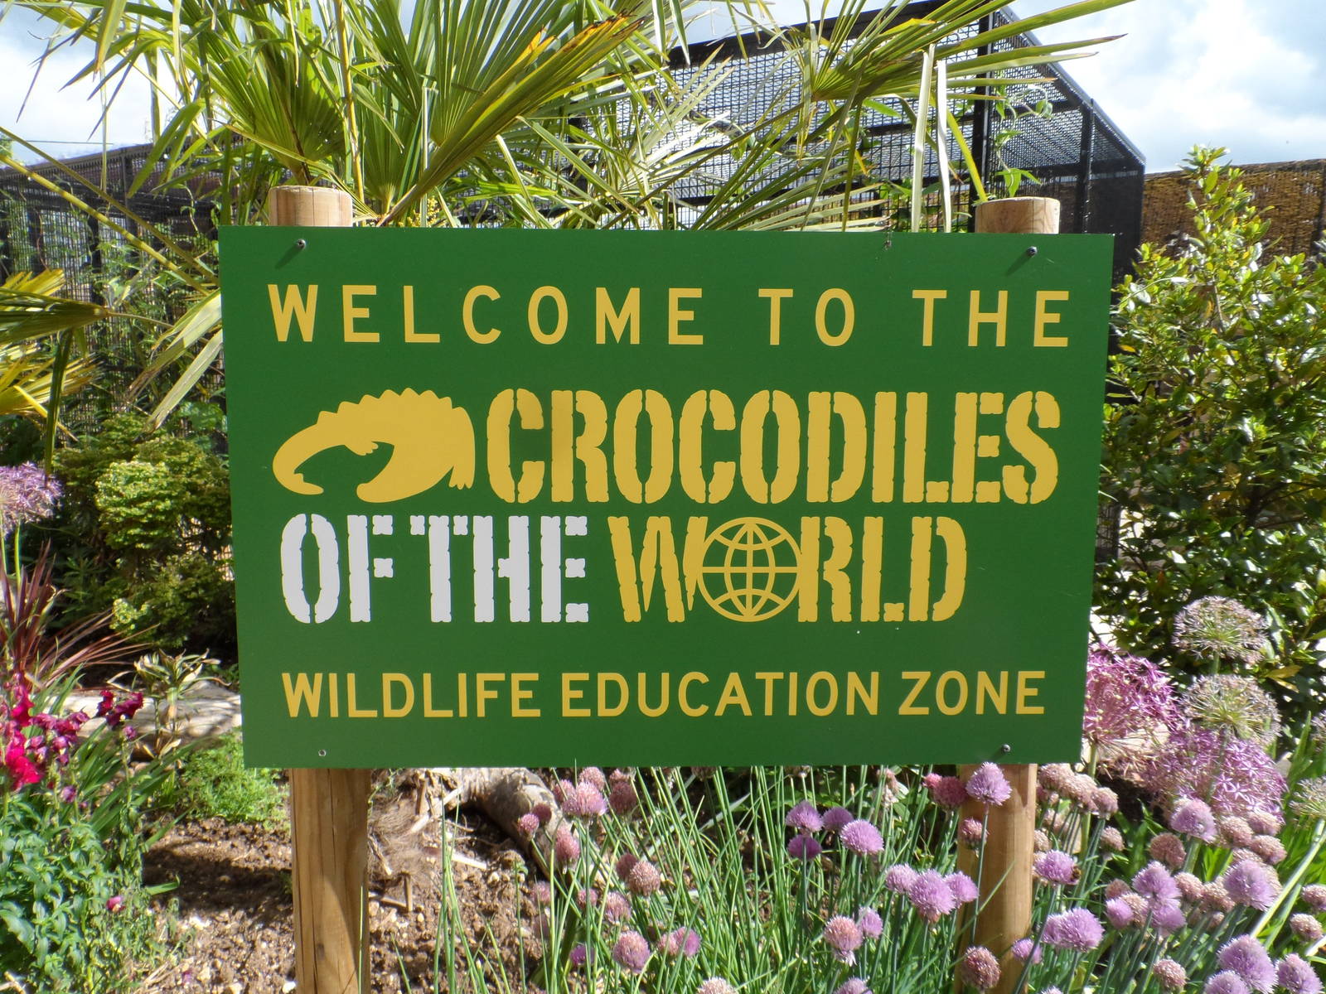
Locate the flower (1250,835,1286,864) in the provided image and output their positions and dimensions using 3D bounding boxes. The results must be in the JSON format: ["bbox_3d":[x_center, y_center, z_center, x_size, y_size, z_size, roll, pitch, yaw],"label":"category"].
[{"bbox_3d":[0.526,0.307,0.800,0.029,0.025,0.029,0,6,0],"label":"flower"}]

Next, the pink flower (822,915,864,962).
[{"bbox_3d":[0.135,0.332,0.690,0.030,0.033,0.030,0,6,0],"label":"pink flower"}]

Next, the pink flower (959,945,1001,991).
[{"bbox_3d":[0.298,0.445,0.867,0.038,0.040,0.038,0,6,0],"label":"pink flower"}]

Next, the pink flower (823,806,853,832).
[{"bbox_3d":[0.164,0.302,0.860,0.029,0.026,0.029,0,6,0],"label":"pink flower"}]

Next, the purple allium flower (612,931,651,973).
[{"bbox_3d":[-0.023,0.337,0.680,0.028,0.030,0.028,0,6,0],"label":"purple allium flower"}]

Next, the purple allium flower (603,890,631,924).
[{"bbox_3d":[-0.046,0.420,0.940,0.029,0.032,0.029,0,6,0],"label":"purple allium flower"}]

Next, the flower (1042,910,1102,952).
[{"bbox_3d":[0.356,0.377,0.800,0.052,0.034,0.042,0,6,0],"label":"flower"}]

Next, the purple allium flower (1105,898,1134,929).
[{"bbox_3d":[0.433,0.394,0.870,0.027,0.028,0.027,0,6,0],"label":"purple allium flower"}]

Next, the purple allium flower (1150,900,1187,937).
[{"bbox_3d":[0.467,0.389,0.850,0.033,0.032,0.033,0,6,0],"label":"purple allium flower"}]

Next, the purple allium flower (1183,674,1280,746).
[{"bbox_3d":[0.695,0.261,1.122,0.119,0.091,0.119,0,6,0],"label":"purple allium flower"}]

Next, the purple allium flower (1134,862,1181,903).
[{"bbox_3d":[0.472,0.368,0.877,0.044,0.037,0.044,0,6,0],"label":"purple allium flower"}]

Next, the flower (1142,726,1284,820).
[{"bbox_3d":[0.648,0.326,1.080,0.150,0.135,0.150,0,6,0],"label":"flower"}]

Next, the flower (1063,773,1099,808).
[{"bbox_3d":[0.445,0.313,0.979,0.036,0.035,0.036,0,6,0],"label":"flower"}]

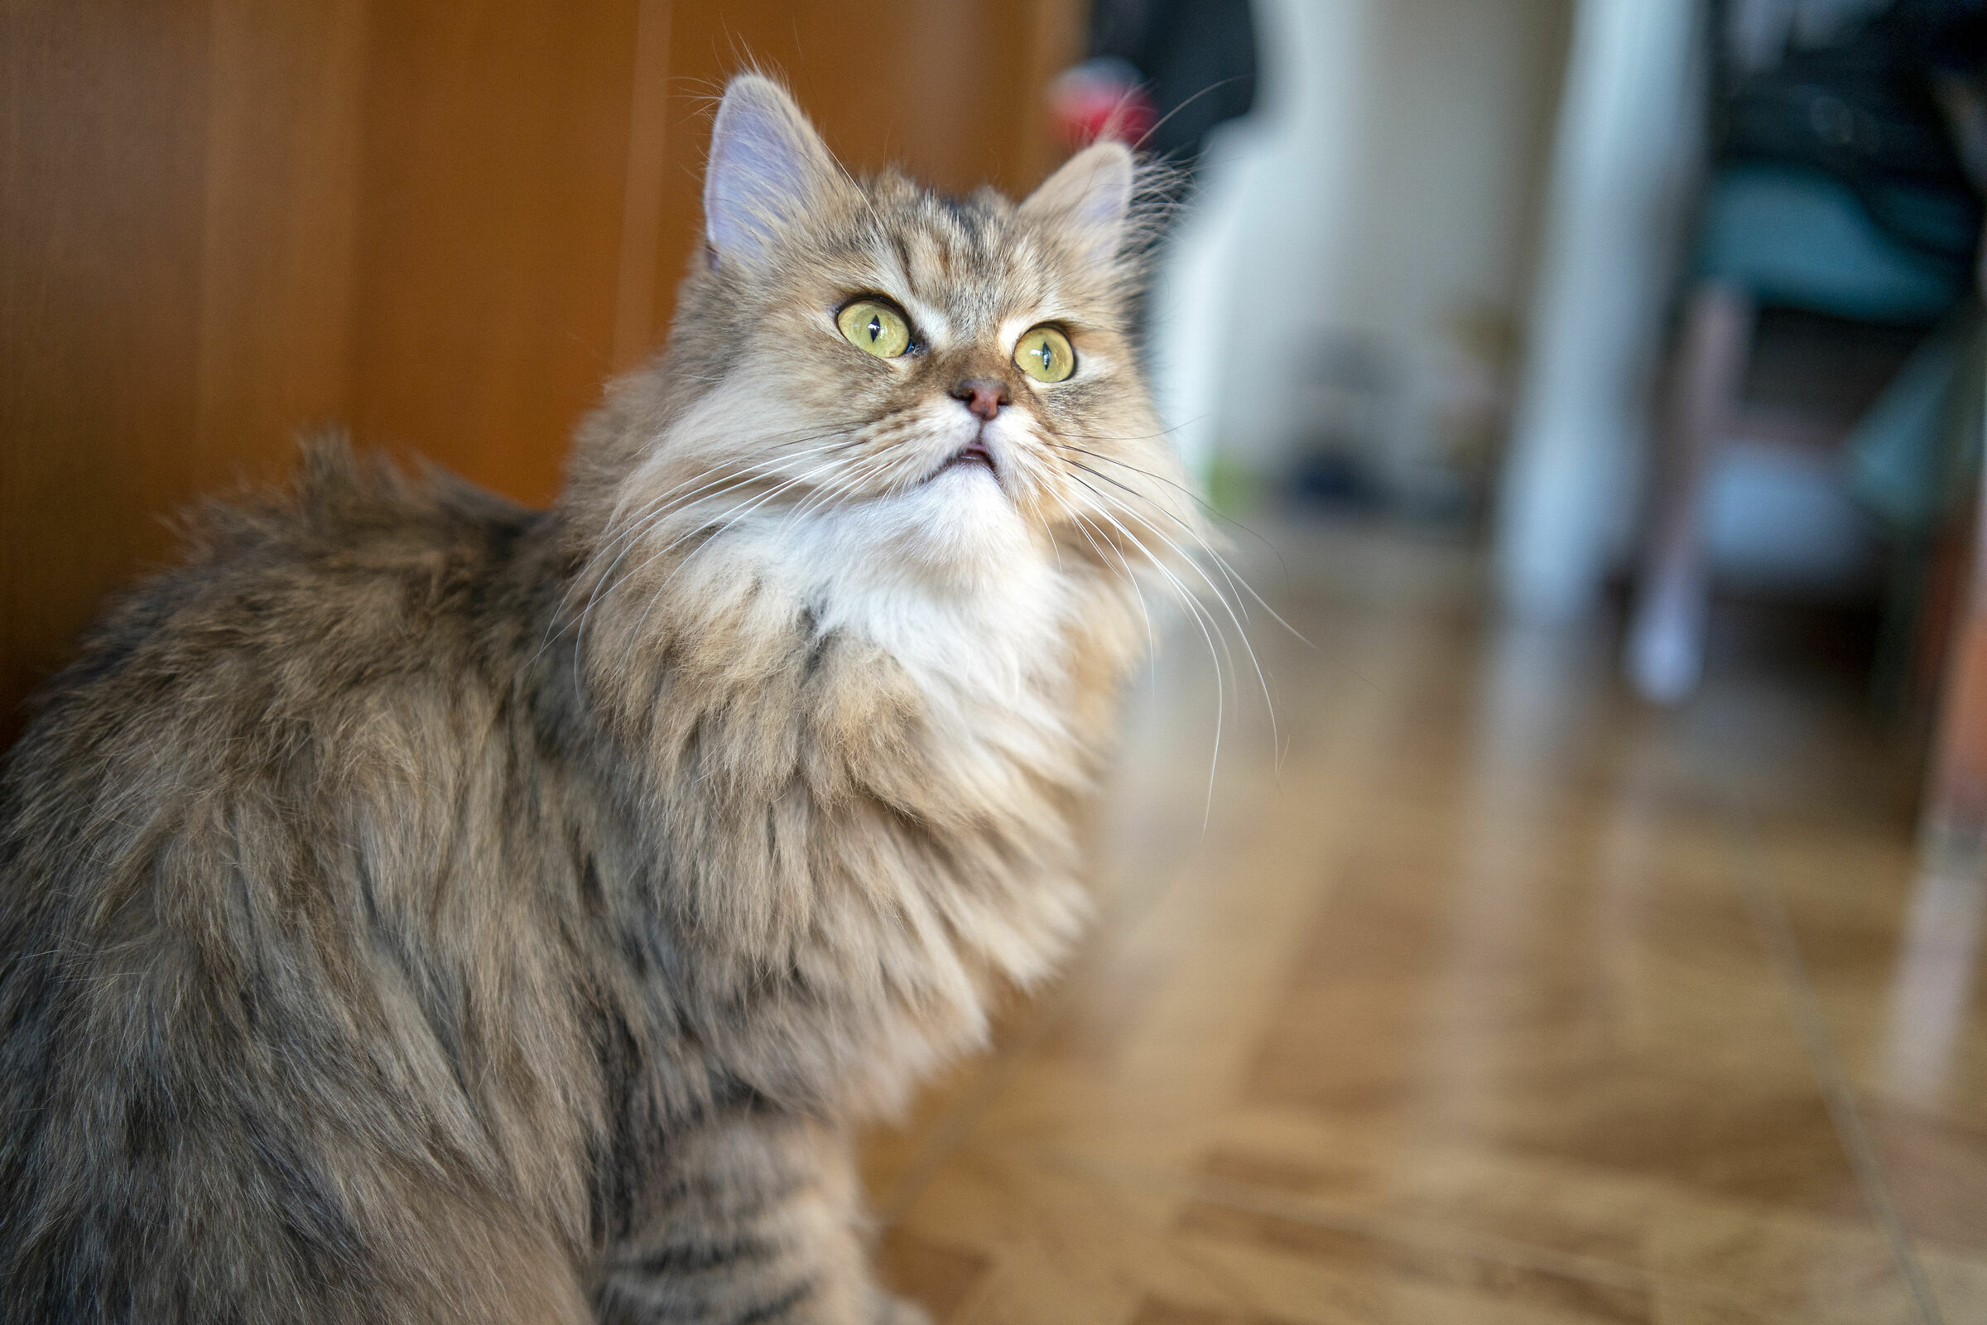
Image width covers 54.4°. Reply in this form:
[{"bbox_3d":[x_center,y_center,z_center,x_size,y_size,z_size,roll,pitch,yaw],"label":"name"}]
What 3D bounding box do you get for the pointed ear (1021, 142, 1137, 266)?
[{"bbox_3d":[0.025,-0.131,0.556,0.035,0.040,0.018,20,-19,-40],"label":"pointed ear"}]

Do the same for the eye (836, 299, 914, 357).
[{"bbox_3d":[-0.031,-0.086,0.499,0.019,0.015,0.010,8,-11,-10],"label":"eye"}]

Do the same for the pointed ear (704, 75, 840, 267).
[{"bbox_3d":[-0.061,-0.135,0.533,0.037,0.053,0.020,-6,-15,11],"label":"pointed ear"}]

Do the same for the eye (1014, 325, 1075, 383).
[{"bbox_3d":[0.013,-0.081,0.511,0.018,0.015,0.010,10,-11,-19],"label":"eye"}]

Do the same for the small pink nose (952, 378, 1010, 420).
[{"bbox_3d":[-0.003,-0.065,0.480,0.015,0.011,0.009,9,-11,-15],"label":"small pink nose"}]

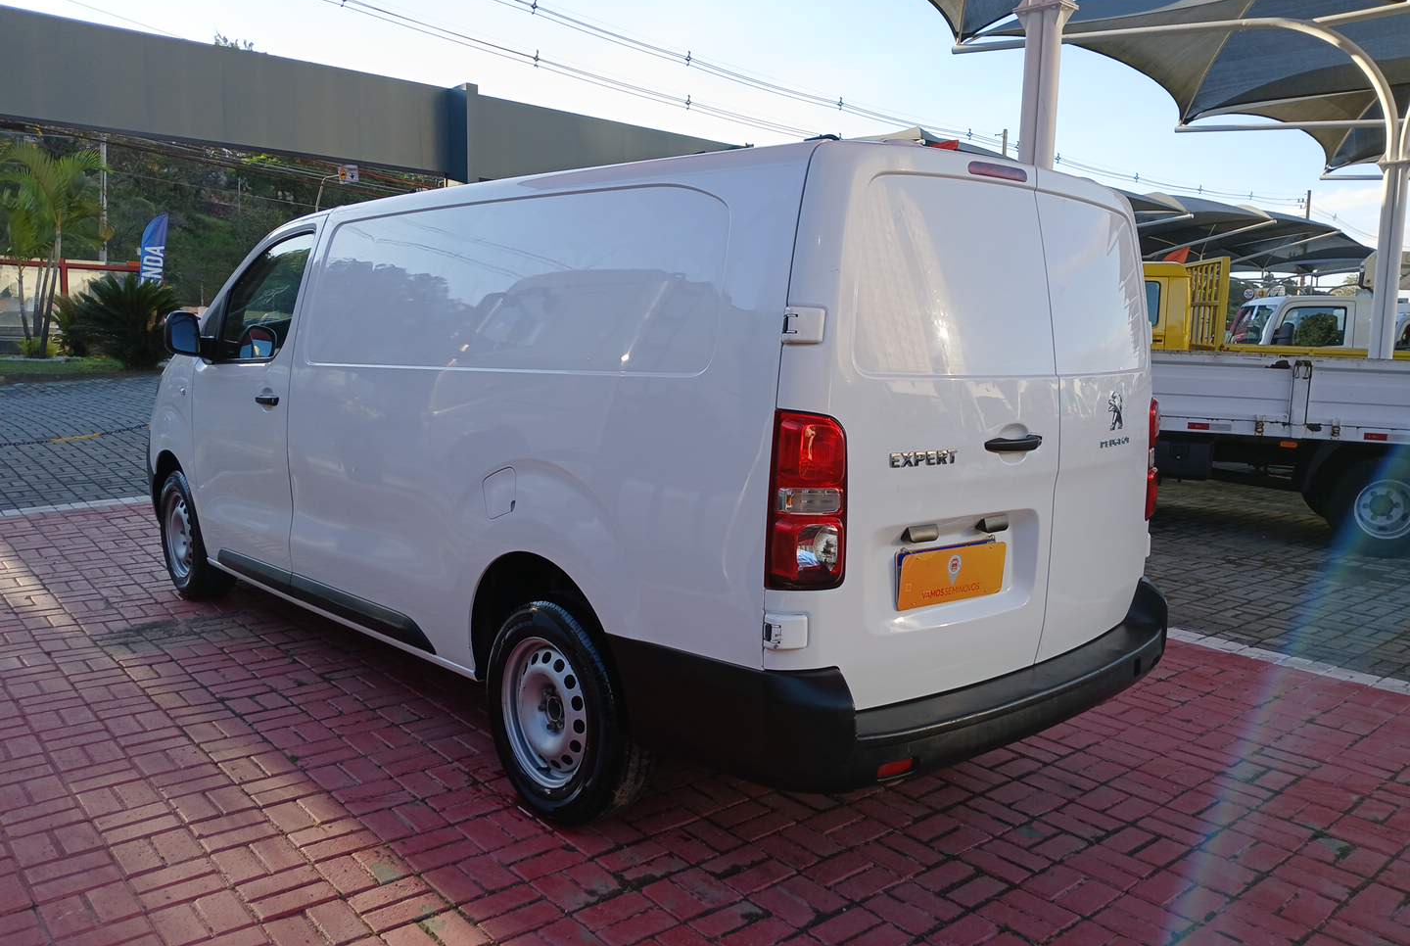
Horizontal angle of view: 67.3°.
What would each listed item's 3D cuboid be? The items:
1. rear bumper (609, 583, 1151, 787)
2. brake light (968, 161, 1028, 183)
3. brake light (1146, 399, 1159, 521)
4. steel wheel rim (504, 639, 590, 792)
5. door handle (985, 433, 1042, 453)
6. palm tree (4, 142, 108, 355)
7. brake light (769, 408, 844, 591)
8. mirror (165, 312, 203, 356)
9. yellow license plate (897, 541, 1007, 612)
[{"bbox_3d":[0.681,0.509,3.110,1.890,0.330,0.740,-4,10,-43],"label":"rear bumper"},{"bbox_3d":[0.764,-0.771,2.730,0.245,0.042,0.040,-3,9,-38],"label":"brake light"},{"bbox_3d":[1.477,-0.038,3.477,0.095,0.390,0.148,8,9,40],"label":"brake light"},{"bbox_3d":[-0.417,0.690,3.115,0.170,0.440,0.440,-4,10,-43],"label":"steel wheel rim"},{"bbox_3d":[0.787,-0.070,2.695,0.240,0.043,0.052,-4,9,-39],"label":"door handle"},{"bbox_3d":[-11.235,-3.871,18.200,2.000,3.700,2.000,-2,8,-31],"label":"palm tree"},{"bbox_3d":[0.216,0.060,2.305,0.148,0.390,0.095,-3,9,-36],"label":"brake light"},{"bbox_3d":[-2.344,-0.621,4.747,0.180,0.200,0.125,-4,10,-43],"label":"mirror"},{"bbox_3d":[0.613,0.250,2.596,0.410,0.135,0.020,-4,9,-39],"label":"yellow license plate"}]

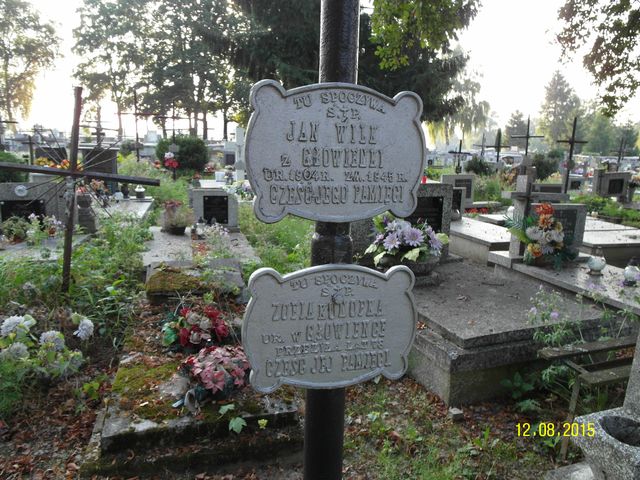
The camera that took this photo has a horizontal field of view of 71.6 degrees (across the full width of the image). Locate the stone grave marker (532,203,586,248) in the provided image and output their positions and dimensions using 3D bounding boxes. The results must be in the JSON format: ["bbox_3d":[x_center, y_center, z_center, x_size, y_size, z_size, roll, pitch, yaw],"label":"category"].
[{"bbox_3d":[2.030,-0.086,3.800,0.530,0.430,0.130,-4,13,-18],"label":"stone grave marker"}]

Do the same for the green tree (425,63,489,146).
[{"bbox_3d":[13.016,-12.542,42.000,6.200,8.800,6.000,0,13,0],"label":"green tree"}]

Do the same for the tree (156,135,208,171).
[{"bbox_3d":[-6.043,-3.802,19.500,2.200,1.720,2.100,0,13,0],"label":"tree"}]

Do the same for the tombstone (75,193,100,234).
[{"bbox_3d":[-3.354,-0.390,6.400,0.270,0.560,0.250,-4,13,-18],"label":"tombstone"}]

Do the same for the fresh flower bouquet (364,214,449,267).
[{"bbox_3d":[0.667,0.004,3.420,0.580,0.380,0.460,-1,13,-5],"label":"fresh flower bouquet"}]

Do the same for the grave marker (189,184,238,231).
[{"bbox_3d":[-1.620,-0.479,6.750,0.690,0.650,0.200,-4,13,-19],"label":"grave marker"}]

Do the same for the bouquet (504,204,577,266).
[{"bbox_3d":[1.729,-0.035,3.480,0.500,0.480,0.320,-3,13,-12],"label":"bouquet"}]

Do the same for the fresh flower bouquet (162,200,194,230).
[{"bbox_3d":[-2.105,-0.350,6.600,0.460,0.450,0.420,-4,13,-18],"label":"fresh flower bouquet"}]

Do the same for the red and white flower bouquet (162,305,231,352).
[{"bbox_3d":[-0.821,0.588,2.950,0.440,0.250,0.330,-3,13,-12],"label":"red and white flower bouquet"}]

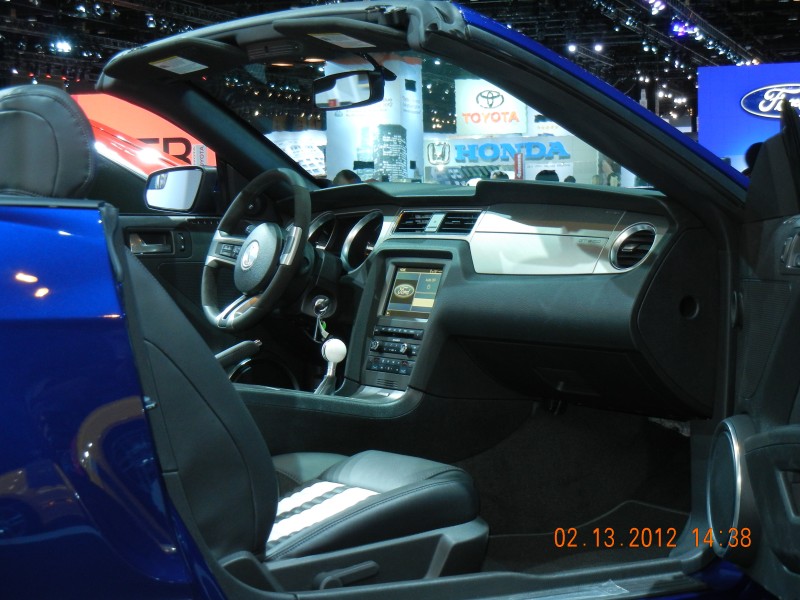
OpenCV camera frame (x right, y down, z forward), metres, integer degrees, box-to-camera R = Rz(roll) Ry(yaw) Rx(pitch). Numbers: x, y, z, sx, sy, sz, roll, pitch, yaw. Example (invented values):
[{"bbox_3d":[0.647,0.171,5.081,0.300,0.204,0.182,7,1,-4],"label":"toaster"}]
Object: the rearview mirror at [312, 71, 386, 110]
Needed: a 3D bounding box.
[{"bbox_3d":[-0.101,-0.412,3.499,0.045,0.065,0.245,-7,6,-26],"label":"rearview mirror"}]

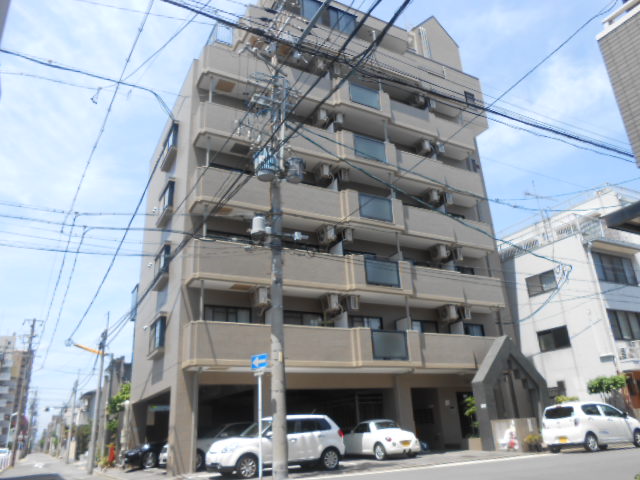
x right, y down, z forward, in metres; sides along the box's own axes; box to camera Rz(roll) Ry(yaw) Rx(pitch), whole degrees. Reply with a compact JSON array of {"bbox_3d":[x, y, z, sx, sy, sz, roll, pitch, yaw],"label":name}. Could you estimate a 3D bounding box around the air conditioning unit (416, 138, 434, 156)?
[{"bbox_3d":[5.194,-4.555,24.227,0.320,0.580,0.780,8,-24,-26],"label":"air conditioning unit"}]

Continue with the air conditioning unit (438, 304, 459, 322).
[{"bbox_3d":[5.591,3.260,20.974,0.300,0.570,0.780,7,-23,-24],"label":"air conditioning unit"}]

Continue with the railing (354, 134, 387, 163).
[{"bbox_3d":[2.291,-4.090,21.583,1.620,1.090,0.080,7,-23,-24],"label":"railing"}]

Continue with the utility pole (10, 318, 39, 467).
[{"bbox_3d":[-21.283,10.758,34.760,0.360,10.270,0.360,8,-24,-26],"label":"utility pole"}]

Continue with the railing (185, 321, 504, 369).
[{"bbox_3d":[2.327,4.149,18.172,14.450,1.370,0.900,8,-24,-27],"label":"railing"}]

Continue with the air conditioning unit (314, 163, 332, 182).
[{"bbox_3d":[0.130,-2.855,20.878,0.300,0.570,0.780,7,-23,-24],"label":"air conditioning unit"}]

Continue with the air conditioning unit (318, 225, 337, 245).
[{"bbox_3d":[0.269,-0.165,19.817,0.300,0.560,0.780,9,-24,-28],"label":"air conditioning unit"}]

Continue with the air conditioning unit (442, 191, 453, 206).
[{"bbox_3d":[6.114,-1.865,23.599,0.320,0.580,0.780,8,-24,-26],"label":"air conditioning unit"}]

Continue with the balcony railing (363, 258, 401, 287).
[{"bbox_3d":[2.531,1.370,19.324,1.640,1.040,0.080,9,-24,-28],"label":"balcony railing"}]

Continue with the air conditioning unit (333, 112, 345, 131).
[{"bbox_3d":[0.717,-5.409,22.231,0.300,0.560,0.780,9,-24,-28],"label":"air conditioning unit"}]

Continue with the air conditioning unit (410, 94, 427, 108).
[{"bbox_3d":[5.202,-7.216,25.630,0.300,0.560,0.780,9,-24,-28],"label":"air conditioning unit"}]

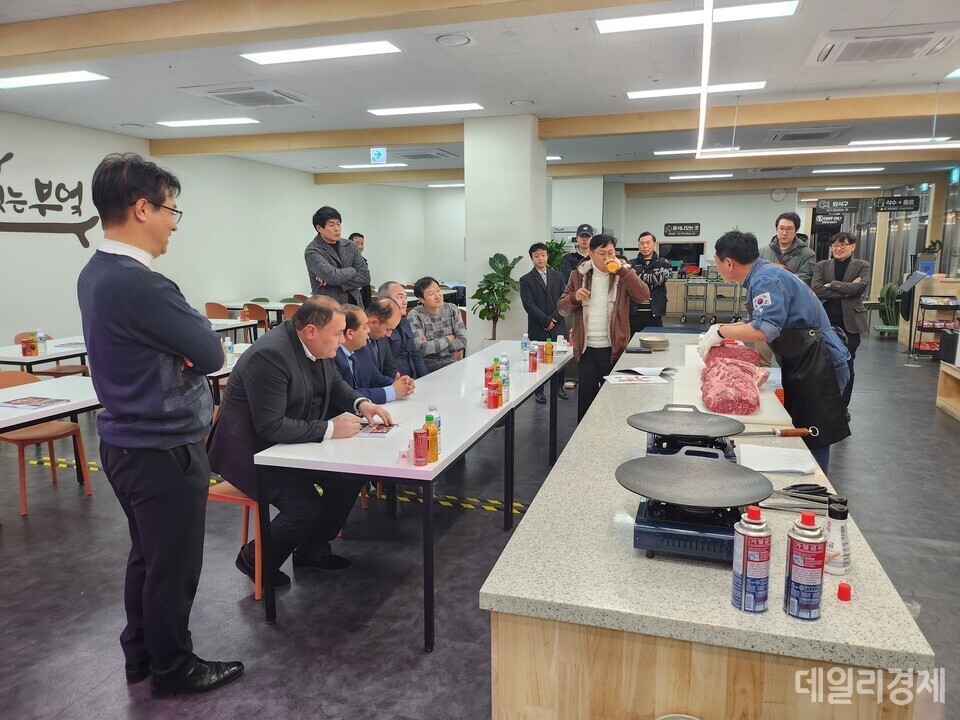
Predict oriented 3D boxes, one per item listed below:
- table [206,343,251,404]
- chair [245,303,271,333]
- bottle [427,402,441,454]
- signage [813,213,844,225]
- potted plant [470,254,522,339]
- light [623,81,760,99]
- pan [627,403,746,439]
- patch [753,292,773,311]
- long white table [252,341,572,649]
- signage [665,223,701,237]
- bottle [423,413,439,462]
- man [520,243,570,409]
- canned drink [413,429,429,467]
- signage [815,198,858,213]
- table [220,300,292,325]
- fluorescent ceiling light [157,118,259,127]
[{"bbox_3d":[-2.074,0.336,5.568,0.788,0.737,1.313,2,9,17],"label":"table"},{"bbox_3d":[-3.489,-0.514,10.864,0.485,0.828,0.535,2,9,17],"label":"chair"},{"bbox_3d":[-0.194,0.289,2.784,0.061,0.210,0.061,0,9,0],"label":"bottle"},{"bbox_3d":[9.917,-4.001,18.887,0.747,0.283,0.040,2,9,17],"label":"signage"},{"bbox_3d":[0.182,-0.370,7.337,0.570,1.570,0.520,2,9,17],"label":"potted plant"},{"bbox_3d":[1.993,-2.515,6.211,1.210,0.060,0.260,2,9,17],"label":"light"},{"bbox_3d":[0.615,0.192,1.996,0.337,0.045,0.415,2,9,17],"label":"pan"},{"bbox_3d":[1.210,-0.251,2.850,0.079,0.054,0.012,-17,-13,24],"label":"patch"},{"bbox_3d":[0.002,0.489,4.457,0.780,0.737,3.777,2,9,17],"label":"long white table"},{"bbox_3d":[5.347,-3.424,17.559,0.909,0.338,0.040,2,9,17],"label":"signage"},{"bbox_3d":[-0.195,0.309,2.618,0.061,0.183,0.061,0,9,0],"label":"bottle"},{"bbox_3d":[0.696,-0.391,7.078,0.525,1.672,0.343,-2,9,-7],"label":"man"},{"bbox_3d":[-0.234,0.349,2.647,0.054,0.134,0.054,2,9,17],"label":"canned drink"},{"bbox_3d":[8.424,-3.633,15.683,0.890,0.300,0.050,2,9,17],"label":"signage"},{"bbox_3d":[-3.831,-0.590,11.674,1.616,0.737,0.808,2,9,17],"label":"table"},{"bbox_3d":[-3.120,-2.716,7.649,1.200,0.060,0.260,2,9,17],"label":"fluorescent ceiling light"}]

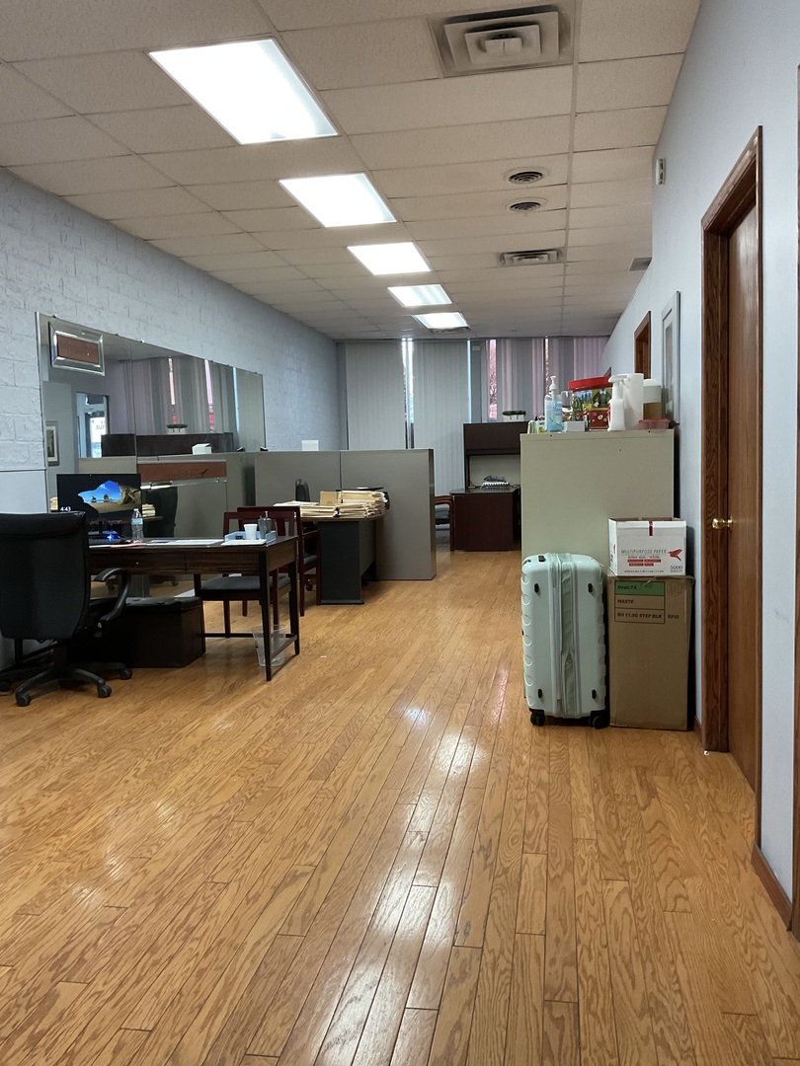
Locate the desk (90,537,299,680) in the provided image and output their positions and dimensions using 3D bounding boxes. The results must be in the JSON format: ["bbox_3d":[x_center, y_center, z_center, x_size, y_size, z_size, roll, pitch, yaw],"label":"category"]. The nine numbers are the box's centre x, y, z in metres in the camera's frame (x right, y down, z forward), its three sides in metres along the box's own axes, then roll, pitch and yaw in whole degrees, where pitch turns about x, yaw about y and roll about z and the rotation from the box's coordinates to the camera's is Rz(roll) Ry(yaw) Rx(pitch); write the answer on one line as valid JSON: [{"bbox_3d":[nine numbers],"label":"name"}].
[{"bbox_3d":[-1.443,0.432,5.455,1.550,0.745,0.710,-1,5,10],"label":"desk"}]

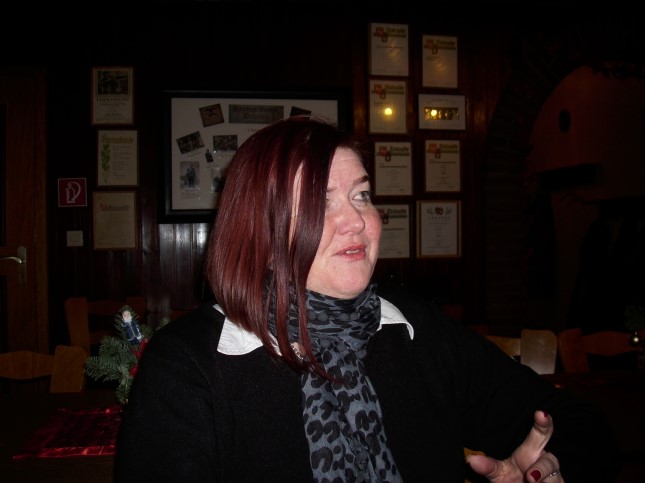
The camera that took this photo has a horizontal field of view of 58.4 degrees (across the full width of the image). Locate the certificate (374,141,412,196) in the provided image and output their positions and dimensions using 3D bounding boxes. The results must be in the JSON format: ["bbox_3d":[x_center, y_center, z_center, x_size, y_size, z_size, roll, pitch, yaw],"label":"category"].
[{"bbox_3d":[0.397,-0.403,3.206,0.225,0.308,0.020,-1,0,-6],"label":"certificate"}]

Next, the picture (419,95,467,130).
[{"bbox_3d":[0.673,-0.723,3.236,0.277,0.204,0.020,-1,0,-6],"label":"picture"}]

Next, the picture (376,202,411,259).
[{"bbox_3d":[0.383,-0.056,3.209,0.225,0.317,0.020,-1,-1,-6],"label":"picture"}]

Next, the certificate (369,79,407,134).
[{"bbox_3d":[0.366,-0.750,3.216,0.230,0.317,0.020,-1,-1,-6],"label":"certificate"}]

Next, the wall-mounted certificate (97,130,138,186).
[{"bbox_3d":[-1.088,-0.444,3.069,0.232,0.318,0.020,-1,-1,-6],"label":"wall-mounted certificate"}]

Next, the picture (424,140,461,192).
[{"bbox_3d":[0.676,-0.424,3.243,0.222,0.310,0.020,-1,-1,-6],"label":"picture"}]

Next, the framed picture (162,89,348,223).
[{"bbox_3d":[-0.364,-0.465,3.126,1.003,0.727,0.030,-1,0,-6],"label":"framed picture"}]

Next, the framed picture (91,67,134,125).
[{"bbox_3d":[-1.114,-0.775,3.070,0.240,0.325,0.020,-1,-1,-6],"label":"framed picture"}]

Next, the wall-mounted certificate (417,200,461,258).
[{"bbox_3d":[0.654,-0.067,3.231,0.263,0.326,0.020,-1,0,-6],"label":"wall-mounted certificate"}]

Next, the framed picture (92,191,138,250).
[{"bbox_3d":[-1.103,-0.114,3.064,0.240,0.322,0.020,-1,-1,-6],"label":"framed picture"}]

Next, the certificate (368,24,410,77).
[{"bbox_3d":[0.373,-1.064,3.206,0.234,0.304,0.020,-1,0,-6],"label":"certificate"}]

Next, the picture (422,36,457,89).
[{"bbox_3d":[0.661,-1.008,3.236,0.217,0.311,0.020,-1,0,-6],"label":"picture"}]

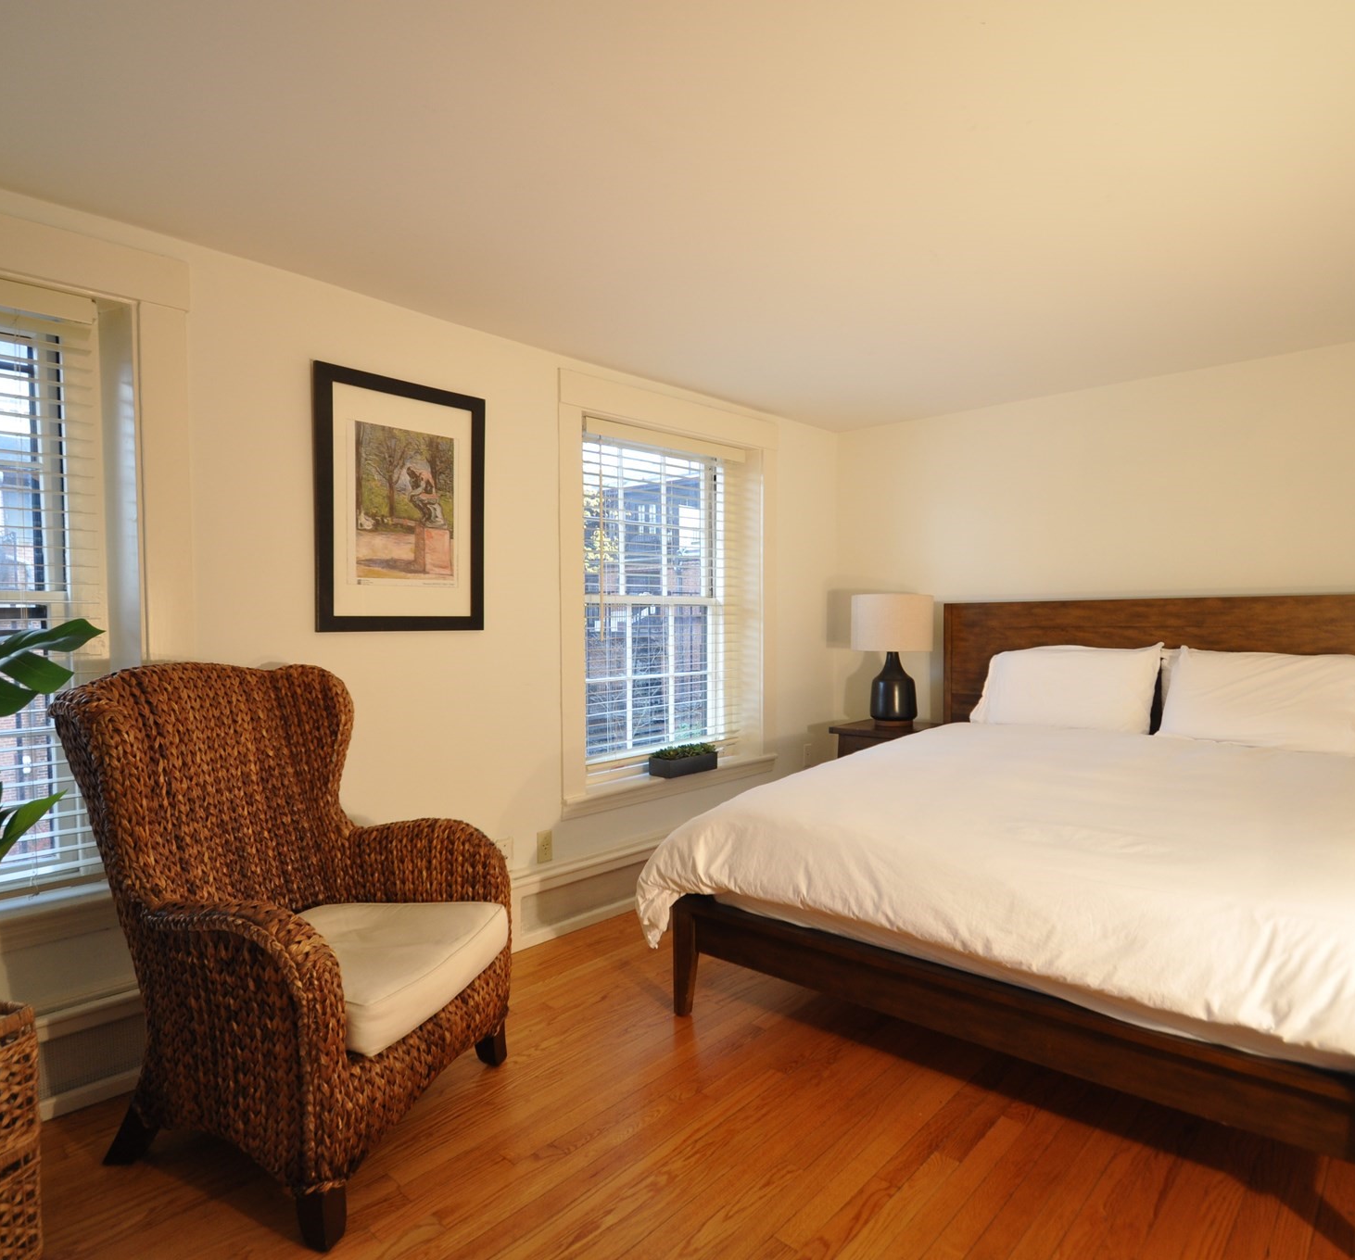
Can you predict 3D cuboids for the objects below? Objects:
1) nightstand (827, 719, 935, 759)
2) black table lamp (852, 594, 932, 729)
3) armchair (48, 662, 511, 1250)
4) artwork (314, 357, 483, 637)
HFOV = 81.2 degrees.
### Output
[{"bbox_3d":[1.041,0.785,3.851,0.400,0.650,0.450,0,1,40],"label":"nightstand"},{"bbox_3d":[1.031,0.149,3.782,0.370,0.630,0.370,0,1,40],"label":"black table lamp"},{"bbox_3d":[-0.881,0.616,1.893,0.750,1.060,0.750,0,1,19],"label":"armchair"},{"bbox_3d":[-0.869,-0.397,2.542,0.030,0.800,0.580,0,1,43],"label":"artwork"}]

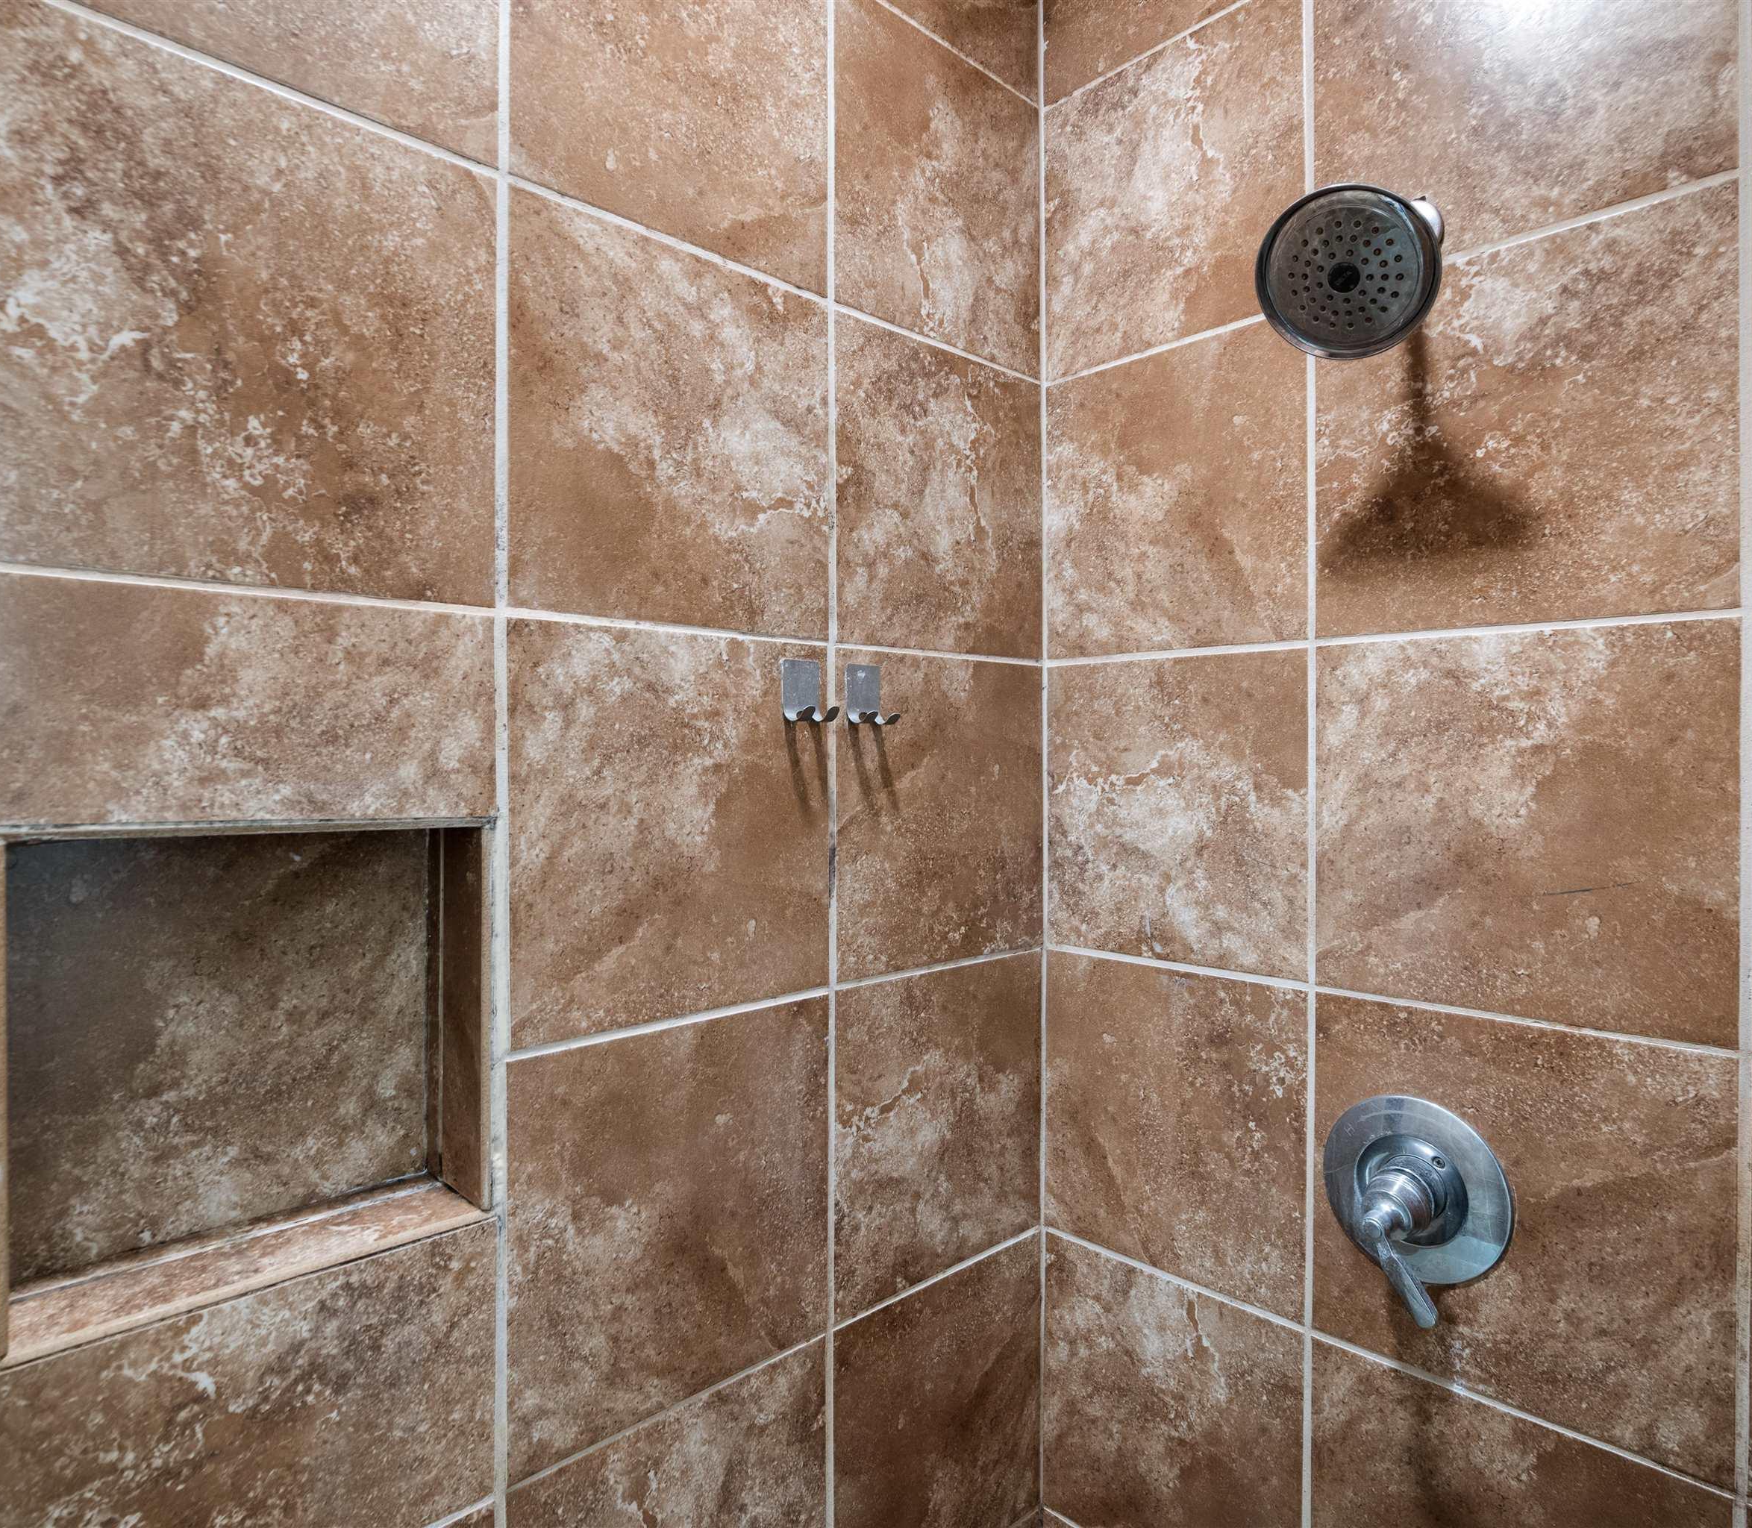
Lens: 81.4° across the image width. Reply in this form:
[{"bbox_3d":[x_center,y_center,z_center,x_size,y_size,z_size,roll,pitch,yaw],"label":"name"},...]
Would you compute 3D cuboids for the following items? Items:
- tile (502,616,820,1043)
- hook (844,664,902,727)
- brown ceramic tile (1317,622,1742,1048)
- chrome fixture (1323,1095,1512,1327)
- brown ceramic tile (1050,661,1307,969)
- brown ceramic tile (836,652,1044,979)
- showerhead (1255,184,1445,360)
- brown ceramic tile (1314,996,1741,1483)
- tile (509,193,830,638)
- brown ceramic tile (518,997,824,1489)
[{"bbox_3d":[-0.166,0.054,0.888,0.320,0.332,0.010,0,0,-42],"label":"tile"},{"bbox_3d":[-0.002,-0.069,1.009,0.046,0.060,0.032,0,0,-42],"label":"hook"},{"bbox_3d":[0.546,0.053,0.887,0.318,0.332,0.010,0,0,44],"label":"brown ceramic tile"},{"bbox_3d":[0.448,0.381,0.875,0.155,0.161,0.119,0,0,44],"label":"chrome fixture"},{"bbox_3d":[0.317,0.052,1.110,0.309,0.332,0.010,0,0,44],"label":"brown ceramic tile"},{"bbox_3d":[0.076,0.053,1.109,0.322,0.332,0.010,0,0,-42],"label":"brown ceramic tile"},{"bbox_3d":[0.399,-0.421,0.840,0.142,0.080,0.142,0,-44,49],"label":"showerhead"},{"bbox_3d":[0.538,0.383,0.877,0.313,0.323,0.010,0,0,44],"label":"brown ceramic tile"},{"bbox_3d":[-0.167,-0.281,0.886,0.320,0.326,0.010,0,0,-42],"label":"tile"},{"bbox_3d":[-0.164,0.383,0.875,0.316,0.323,0.010,0,0,-43],"label":"brown ceramic tile"}]

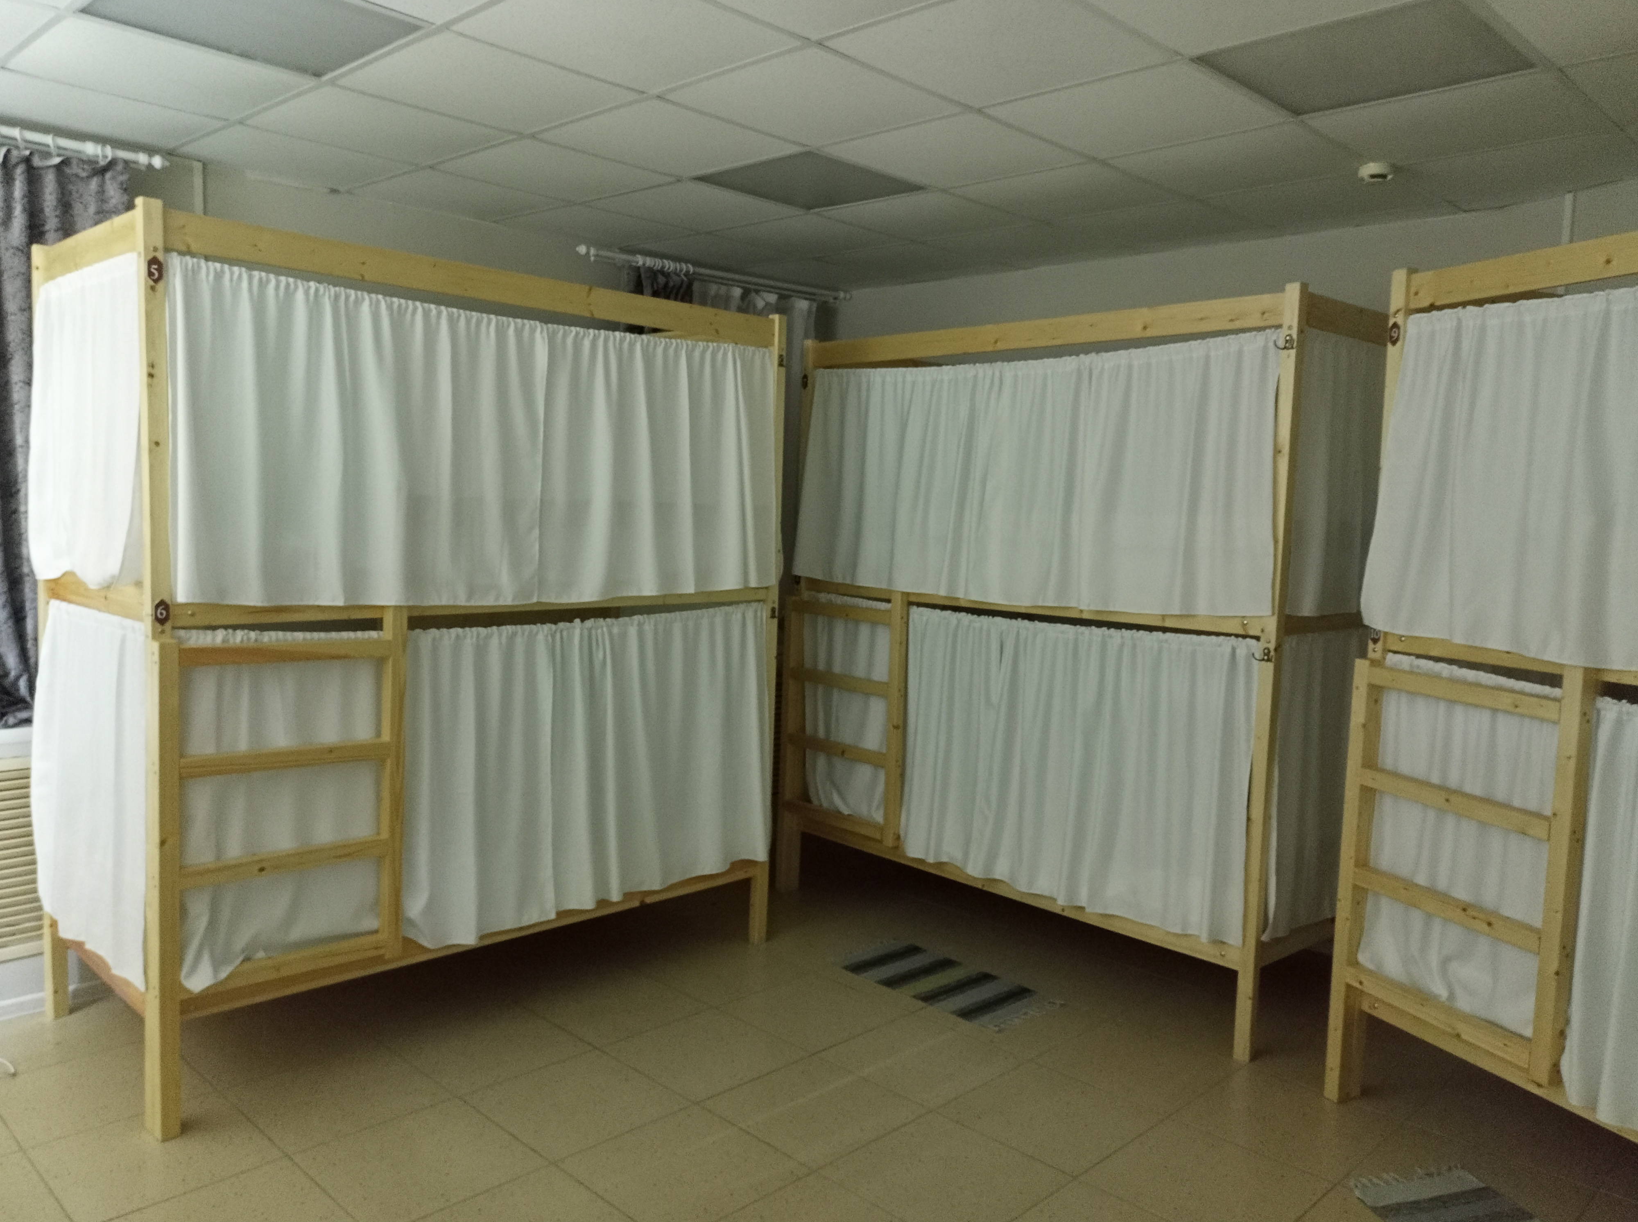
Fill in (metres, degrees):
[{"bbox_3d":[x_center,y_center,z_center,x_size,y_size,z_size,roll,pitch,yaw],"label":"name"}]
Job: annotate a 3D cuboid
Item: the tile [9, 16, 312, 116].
[{"bbox_3d":[-1.709,-1.410,3.458,0.585,0.020,0.585,6,5,44],"label":"tile"}]

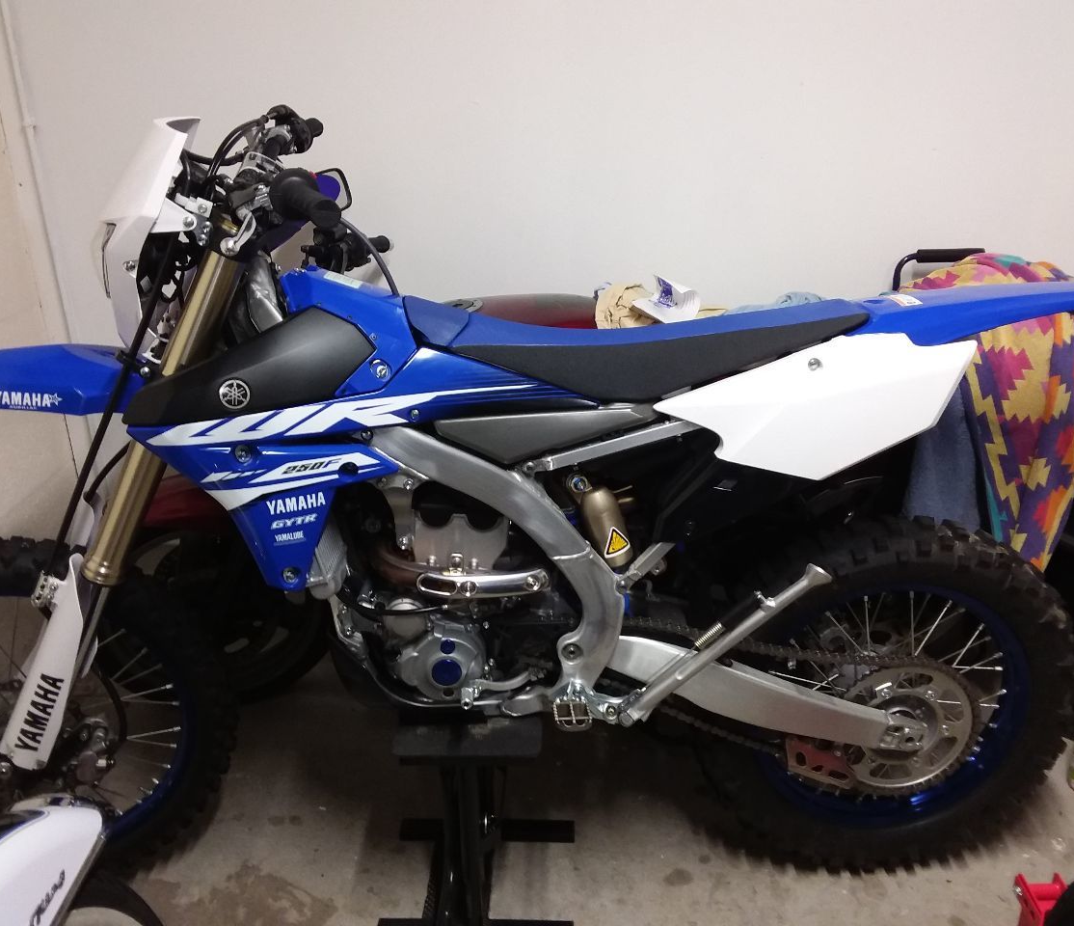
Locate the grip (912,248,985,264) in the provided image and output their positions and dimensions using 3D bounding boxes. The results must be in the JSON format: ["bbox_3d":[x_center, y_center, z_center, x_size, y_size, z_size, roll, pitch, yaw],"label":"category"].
[{"bbox_3d":[0.796,-0.400,1.864,0.142,0.031,0.032,-1,22,0],"label":"grip"}]

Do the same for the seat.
[{"bbox_3d":[0.140,-0.186,1.446,0.670,0.152,0.225,-1,19,-1],"label":"seat"}]

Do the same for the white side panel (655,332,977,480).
[{"bbox_3d":[0.390,-0.077,1.363,0.460,0.215,0.080,-1,19,-1],"label":"white side panel"}]

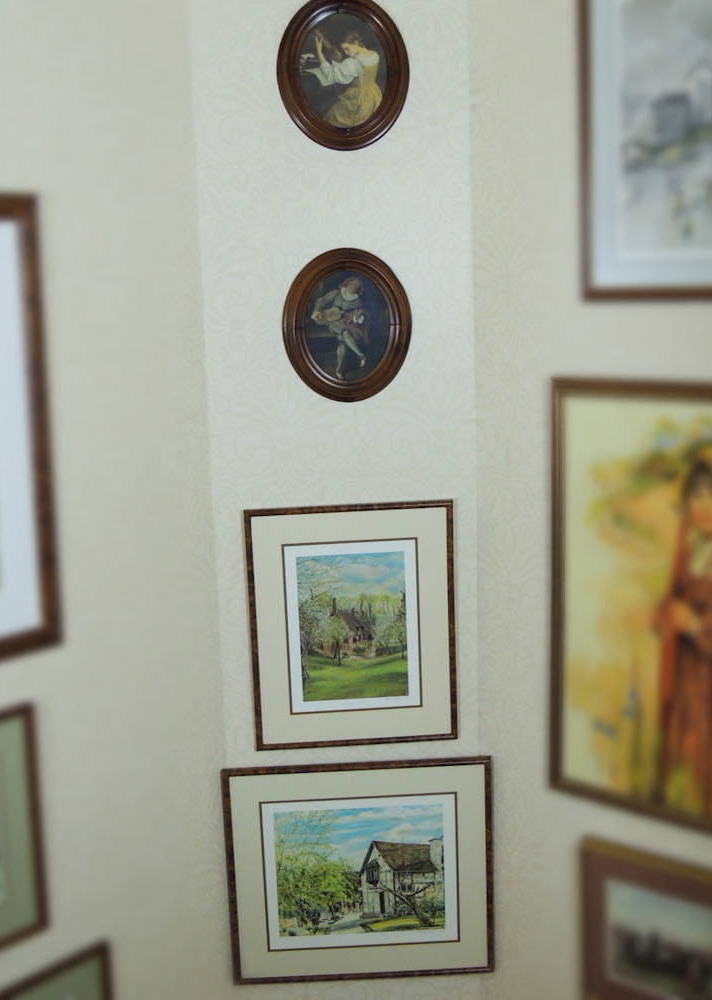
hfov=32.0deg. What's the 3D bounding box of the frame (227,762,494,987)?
[{"bbox_3d":[0.010,0.671,2.255,0.477,0.427,0.024,-3,12,-2],"label":"frame"}]

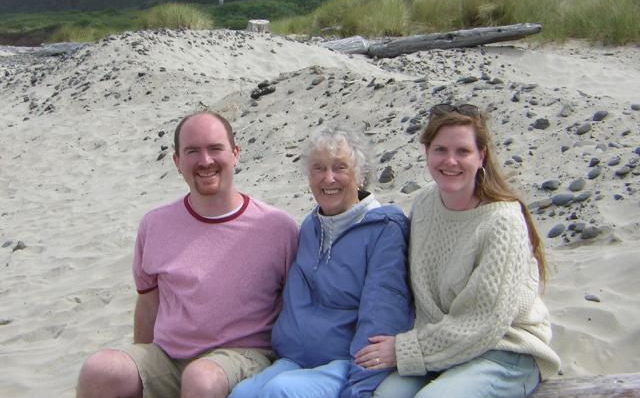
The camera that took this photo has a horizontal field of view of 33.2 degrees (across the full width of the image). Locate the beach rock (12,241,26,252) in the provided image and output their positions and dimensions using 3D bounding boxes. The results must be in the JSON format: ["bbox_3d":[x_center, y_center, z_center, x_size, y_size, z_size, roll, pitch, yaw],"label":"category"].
[{"bbox_3d":[-1.681,0.266,6.000,0.075,0.045,0.065,0,10,0],"label":"beach rock"}]

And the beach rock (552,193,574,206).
[{"bbox_3d":[1.567,0.003,6.900,0.135,0.065,0.100,0,10,0],"label":"beach rock"}]

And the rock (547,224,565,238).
[{"bbox_3d":[1.384,0.185,6.300,0.100,0.070,0.085,0,10,0],"label":"rock"}]

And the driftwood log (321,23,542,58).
[{"bbox_3d":[1.838,-2.652,18.000,3.950,0.420,0.500,-7,12,-21],"label":"driftwood log"}]

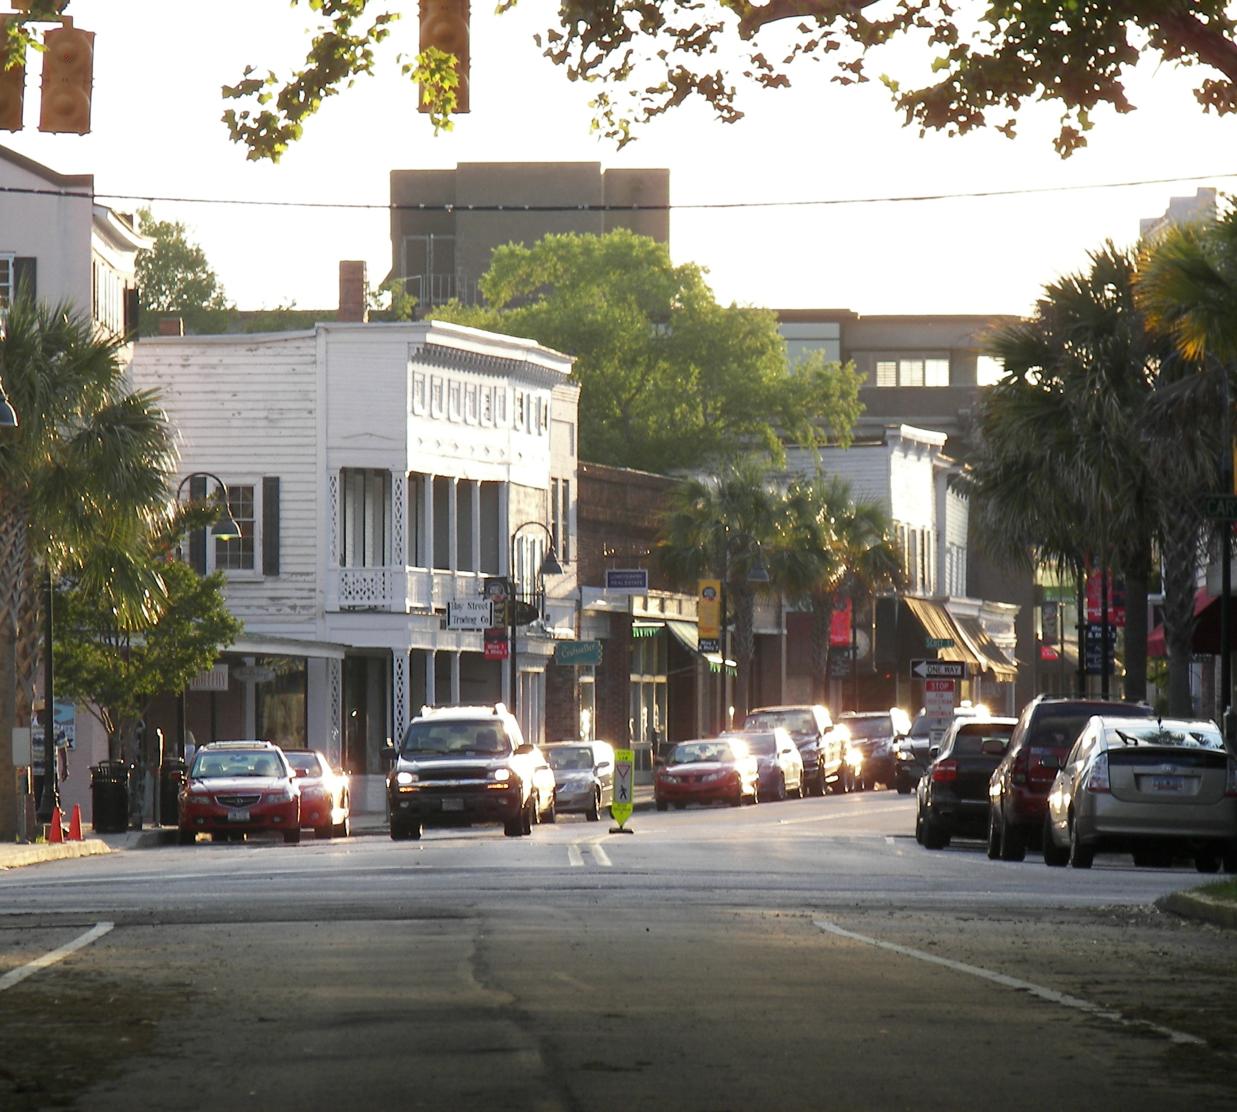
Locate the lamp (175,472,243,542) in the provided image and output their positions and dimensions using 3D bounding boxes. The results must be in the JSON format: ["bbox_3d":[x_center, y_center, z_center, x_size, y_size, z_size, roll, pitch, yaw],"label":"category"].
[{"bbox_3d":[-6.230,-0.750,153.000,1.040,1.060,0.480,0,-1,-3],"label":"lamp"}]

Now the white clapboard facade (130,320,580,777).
[{"bbox_3d":[-4.780,0.330,186.000,5.350,8.650,17.000,0,-1,8],"label":"white clapboard facade"}]

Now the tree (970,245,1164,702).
[{"bbox_3d":[6.409,-0.225,135.000,3.300,7.800,3.300,0,-1,0],"label":"tree"}]

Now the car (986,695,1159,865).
[{"bbox_3d":[5.060,2.404,108.800,1.880,1.770,4.600,0,-1,-1],"label":"car"}]

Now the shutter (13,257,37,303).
[{"bbox_3d":[-9.771,-4.442,166.000,0.380,0.950,0.050,0,-1,0],"label":"shutter"}]

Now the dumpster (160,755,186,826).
[{"bbox_3d":[-6.699,3.528,151.000,0.560,1.040,0.560,0,-1,0],"label":"dumpster"}]

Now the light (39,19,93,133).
[{"bbox_3d":[-3.845,-3.330,70.000,0.360,0.790,0.380,3,-1,2],"label":"light"}]

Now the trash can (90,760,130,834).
[{"bbox_3d":[-7.330,3.480,145.000,0.580,1.060,0.580,0,-1,0],"label":"trash can"}]

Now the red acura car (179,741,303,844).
[{"bbox_3d":[-5.472,3.417,145.500,1.770,1.455,4.660,0,-1,-2],"label":"red acura car"}]

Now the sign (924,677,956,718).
[{"bbox_3d":[5.301,2.350,166.000,0.460,0.610,0.040,0,-1,0],"label":"sign"}]

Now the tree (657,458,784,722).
[{"bbox_3d":[2.367,1.557,220.000,3.000,7.300,3.000,0,-1,0],"label":"tree"}]

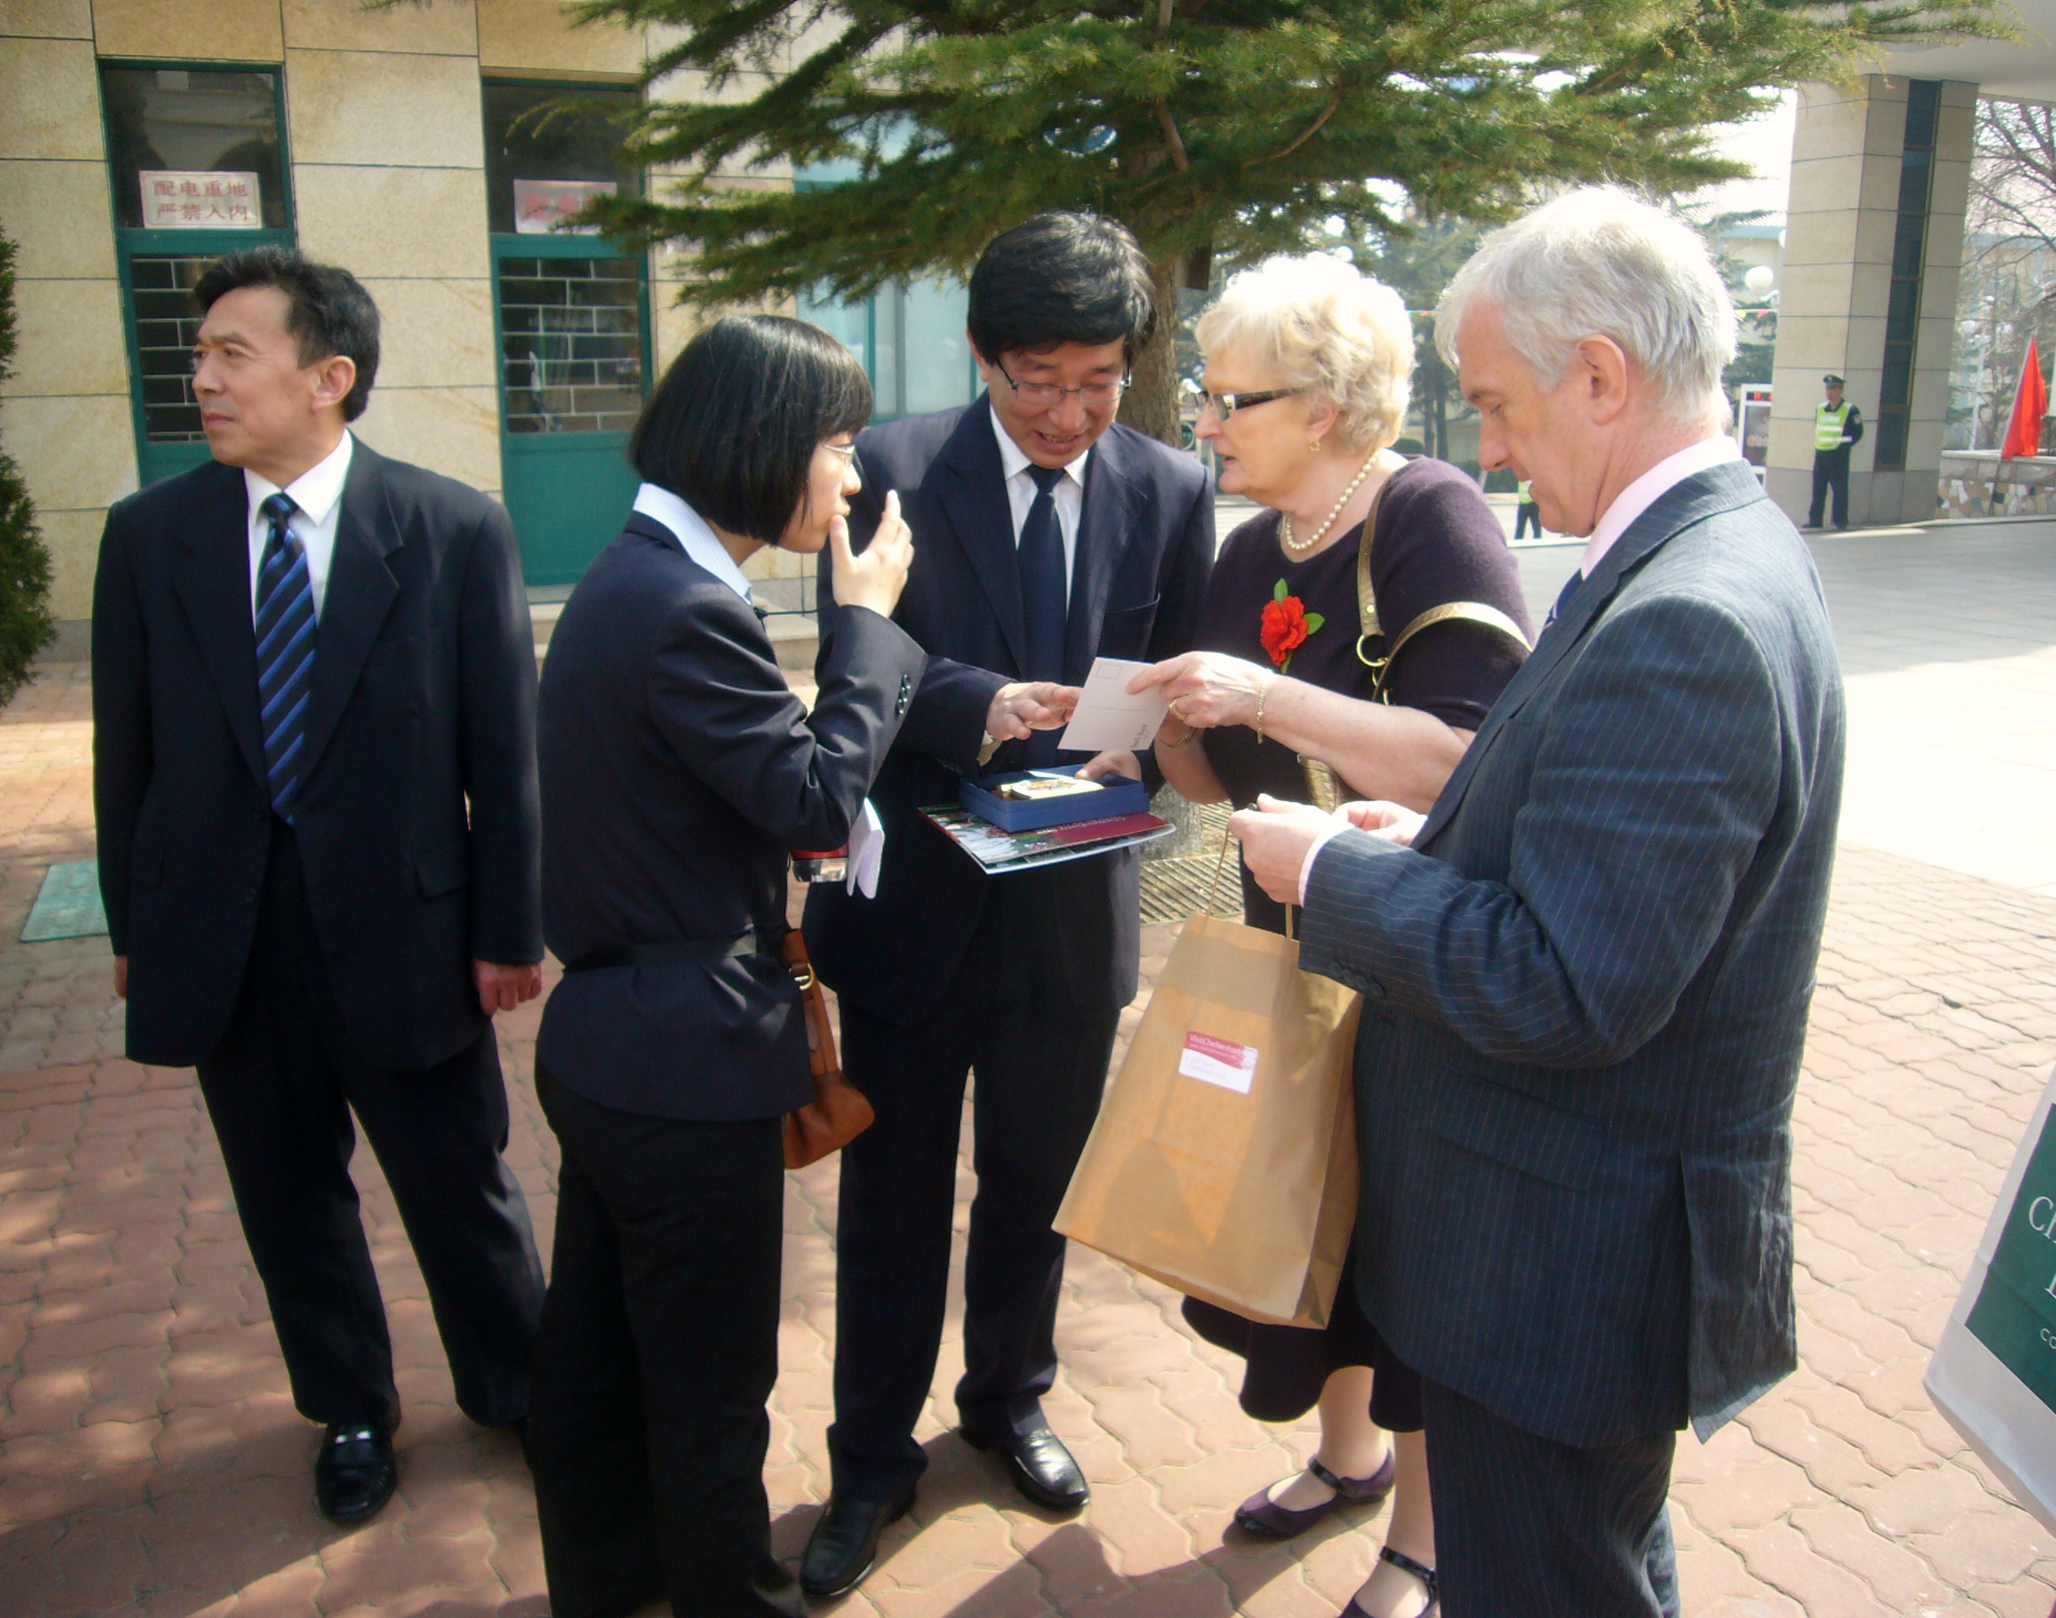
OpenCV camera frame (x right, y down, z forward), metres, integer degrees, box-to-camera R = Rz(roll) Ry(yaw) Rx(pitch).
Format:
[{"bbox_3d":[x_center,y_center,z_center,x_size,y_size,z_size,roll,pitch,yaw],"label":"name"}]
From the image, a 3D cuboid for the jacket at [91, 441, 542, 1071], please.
[{"bbox_3d":[-0.911,-0.068,2.234,0.550,0.800,0.290,-1,14,-6],"label":"jacket"}]

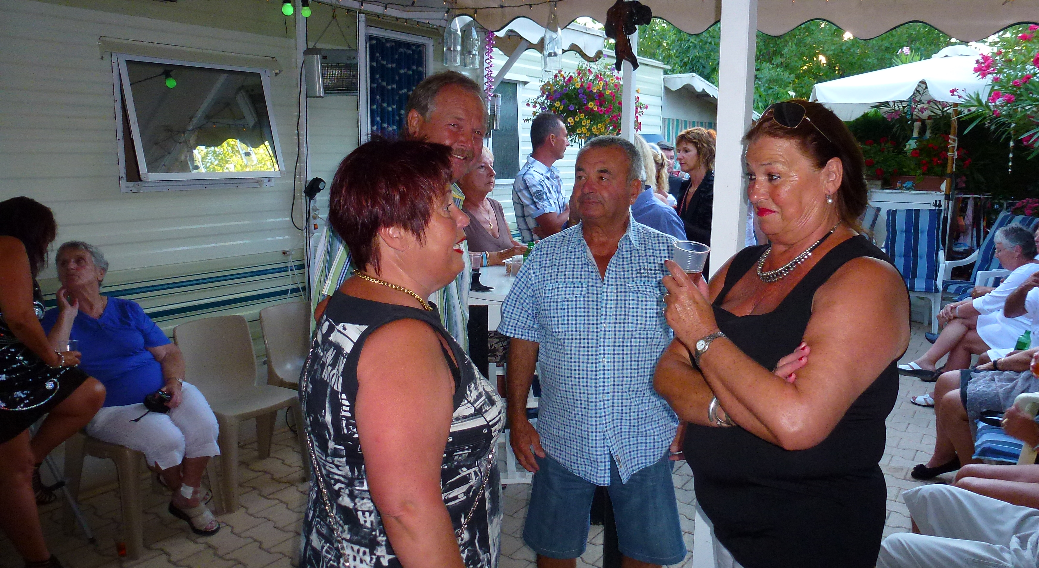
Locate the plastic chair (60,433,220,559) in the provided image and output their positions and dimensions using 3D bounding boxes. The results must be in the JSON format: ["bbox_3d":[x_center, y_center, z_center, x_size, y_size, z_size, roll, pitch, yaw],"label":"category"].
[{"bbox_3d":[-1.589,0.650,3.066,0.520,0.800,0.480,7,12,35],"label":"plastic chair"}]

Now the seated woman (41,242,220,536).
[{"bbox_3d":[-1.567,0.439,2.970,0.600,1.250,0.580,6,11,29],"label":"seated woman"}]

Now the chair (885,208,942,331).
[{"bbox_3d":[3.603,-0.150,6.731,0.580,1.100,0.660,4,10,18],"label":"chair"}]

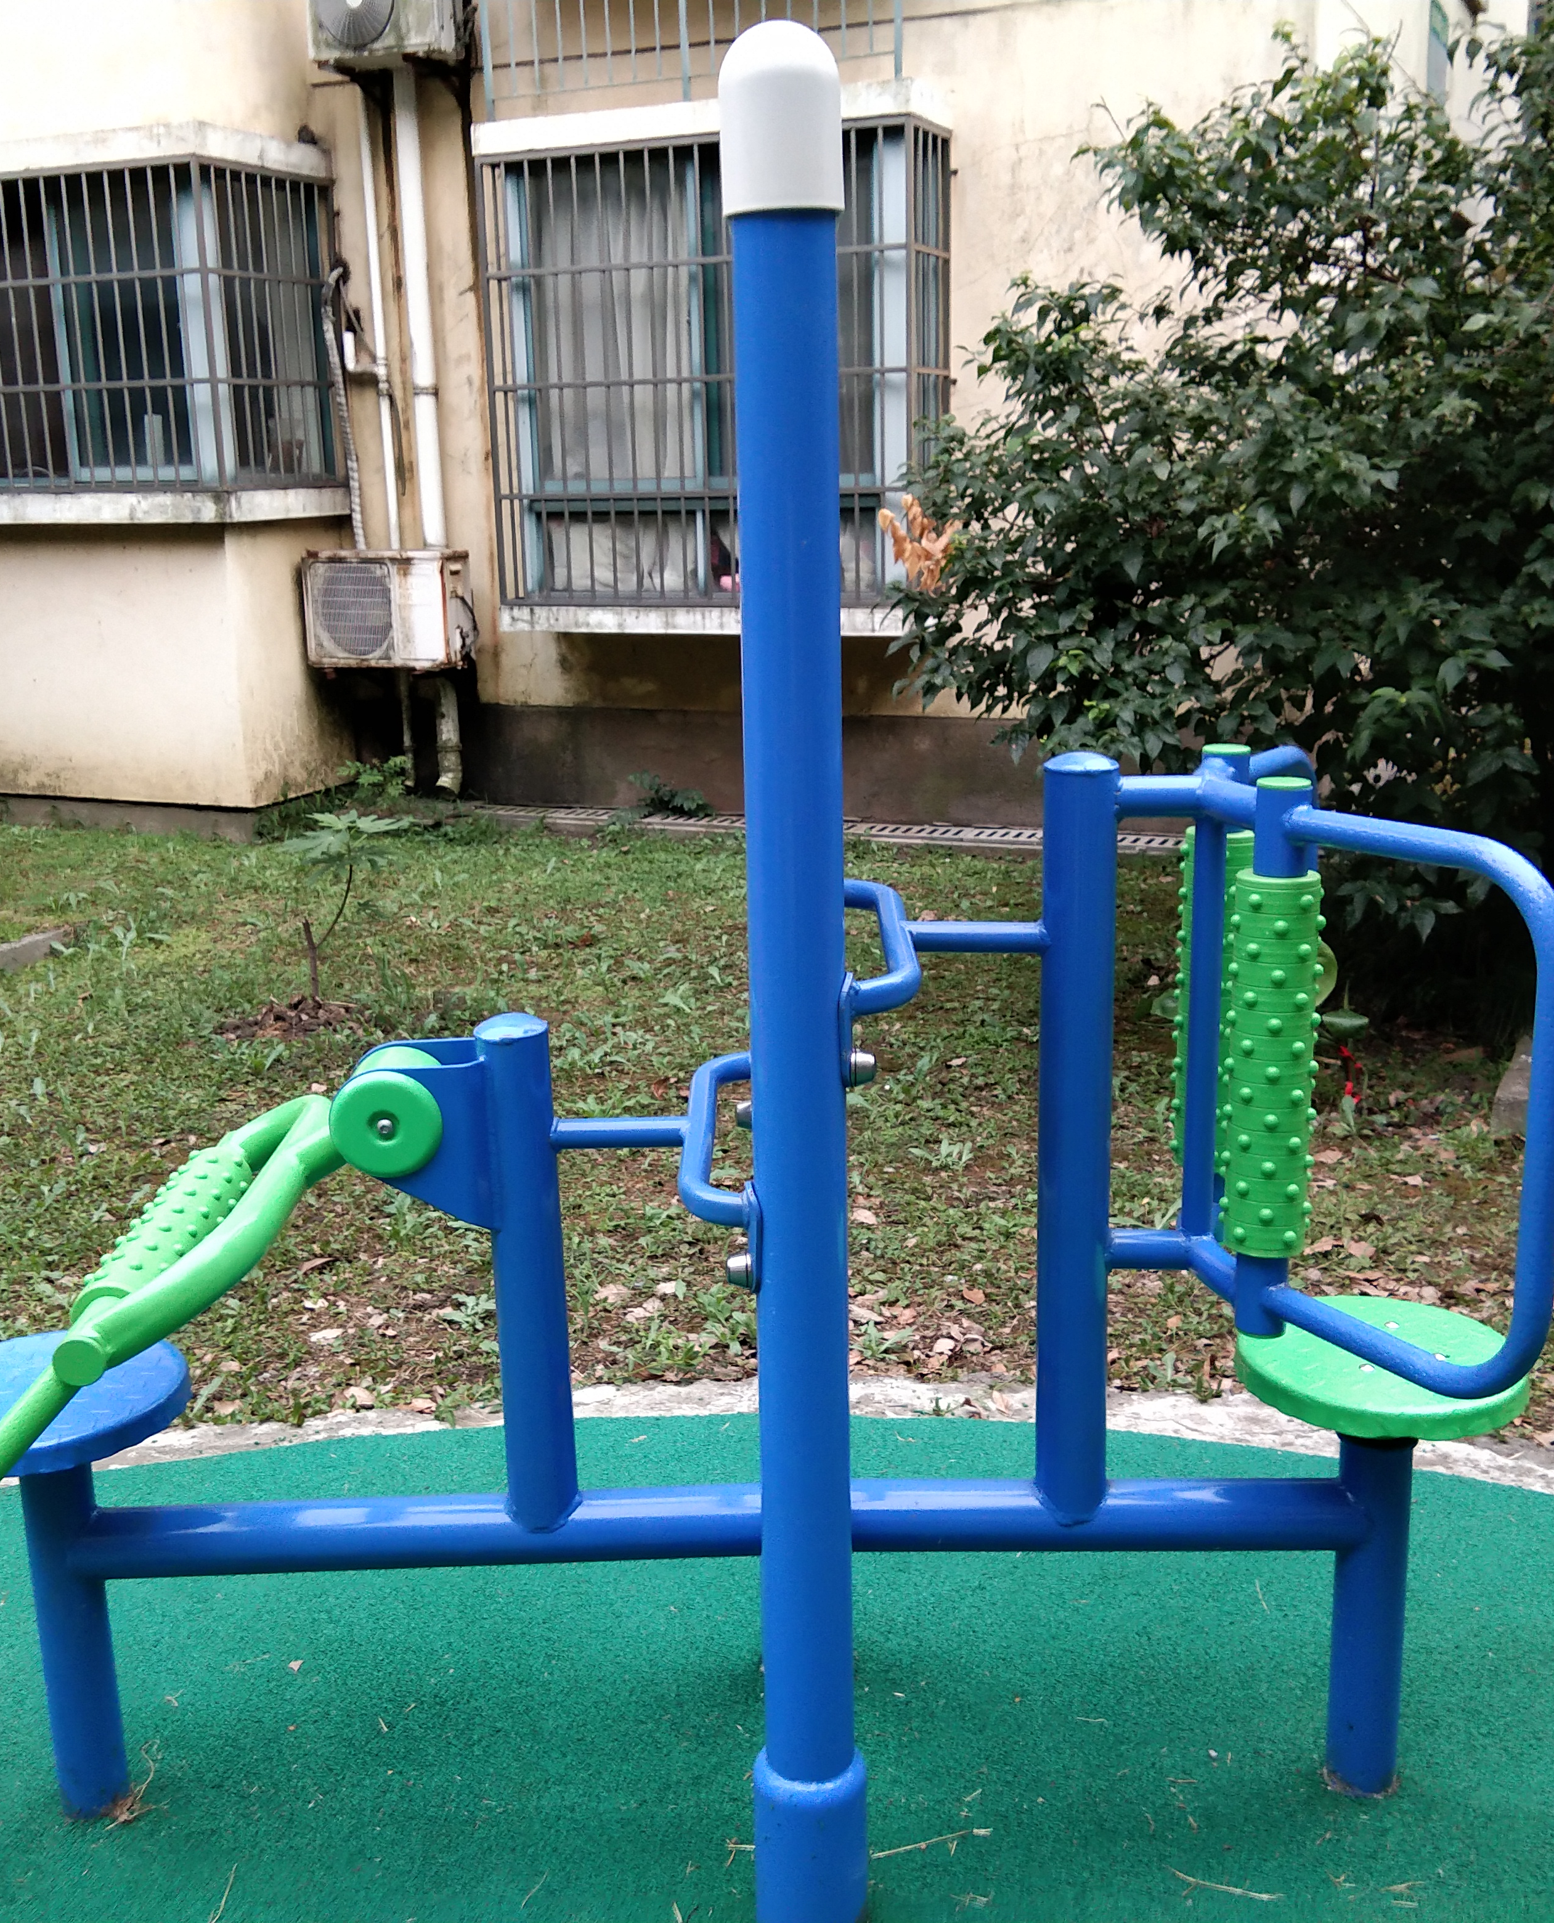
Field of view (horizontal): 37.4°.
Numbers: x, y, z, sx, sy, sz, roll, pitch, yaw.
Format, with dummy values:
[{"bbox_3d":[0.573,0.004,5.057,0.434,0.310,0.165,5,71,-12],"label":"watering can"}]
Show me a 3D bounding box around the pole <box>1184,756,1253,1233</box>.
[{"bbox_3d":[0.474,0.050,2.484,0.052,0.561,0.052,-1,14,0],"label":"pole"}]

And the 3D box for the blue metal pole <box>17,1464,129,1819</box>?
[{"bbox_3d":[-0.789,0.734,2.573,0.076,0.461,0.076,-2,14,0],"label":"blue metal pole"}]

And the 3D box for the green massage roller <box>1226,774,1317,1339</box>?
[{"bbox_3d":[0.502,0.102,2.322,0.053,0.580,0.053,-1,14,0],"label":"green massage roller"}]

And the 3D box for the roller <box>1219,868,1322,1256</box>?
[{"bbox_3d":[0.502,0.105,2.322,0.093,0.395,0.093,-1,14,0],"label":"roller"}]

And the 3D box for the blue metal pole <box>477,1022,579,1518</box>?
[{"bbox_3d":[-0.268,0.334,2.469,0.076,0.561,0.076,-2,14,0],"label":"blue metal pole"}]

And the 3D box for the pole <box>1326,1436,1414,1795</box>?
[{"bbox_3d":[0.661,0.709,2.560,0.076,0.445,0.076,-1,14,0],"label":"pole"}]

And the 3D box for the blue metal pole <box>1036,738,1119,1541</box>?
[{"bbox_3d":[0.317,0.196,2.433,0.076,0.830,0.076,-1,14,0],"label":"blue metal pole"}]

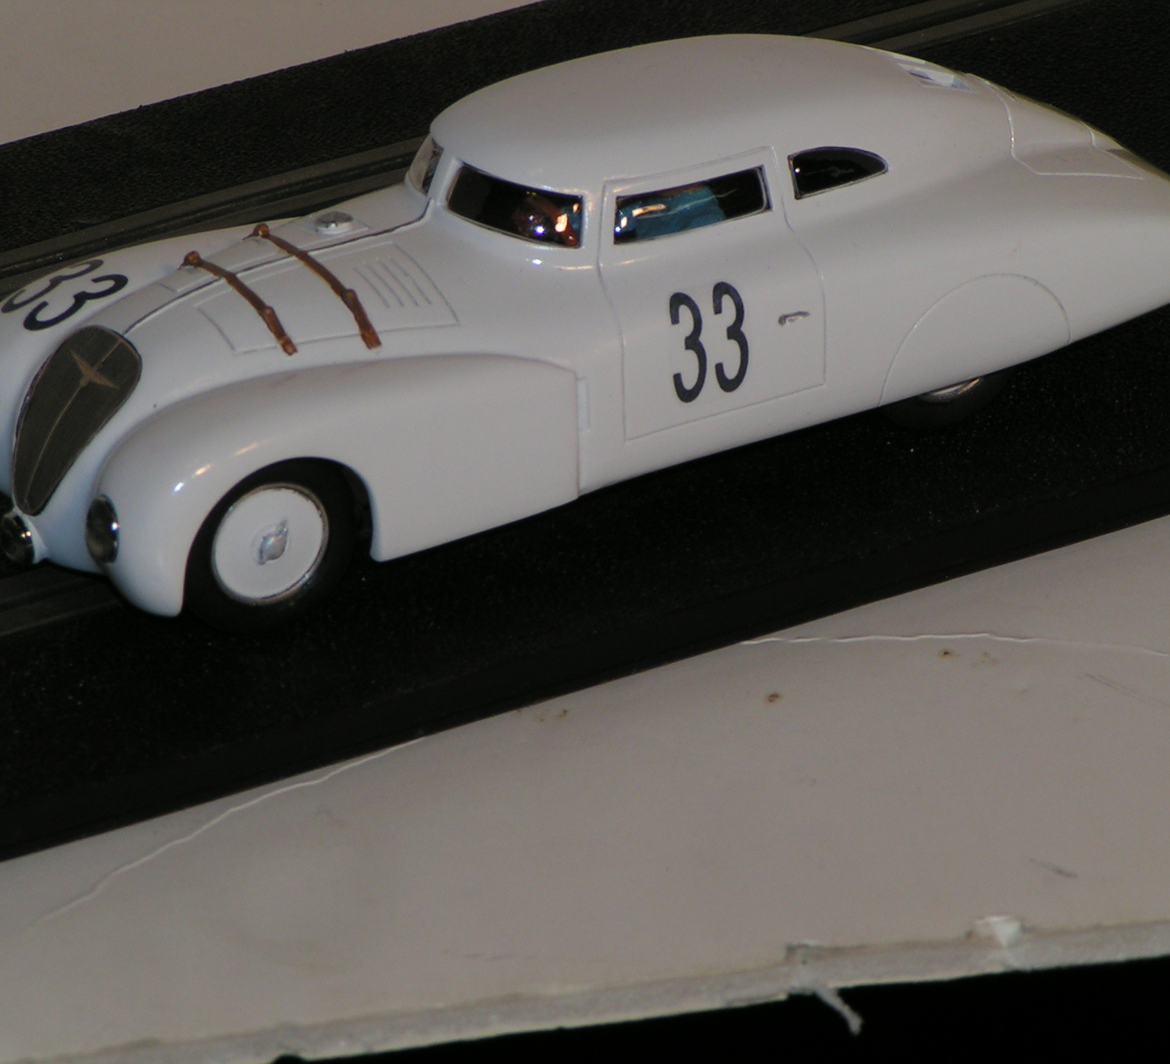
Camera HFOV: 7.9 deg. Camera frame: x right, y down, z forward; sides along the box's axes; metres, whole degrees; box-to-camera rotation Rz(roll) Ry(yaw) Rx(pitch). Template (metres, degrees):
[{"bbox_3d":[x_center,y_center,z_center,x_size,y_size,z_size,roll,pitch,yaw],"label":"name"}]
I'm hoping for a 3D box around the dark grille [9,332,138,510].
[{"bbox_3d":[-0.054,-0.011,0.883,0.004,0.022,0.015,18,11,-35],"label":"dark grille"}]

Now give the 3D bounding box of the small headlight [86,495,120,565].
[{"bbox_3d":[-0.049,0.000,0.867,0.002,0.007,0.007,-11,26,-26],"label":"small headlight"}]

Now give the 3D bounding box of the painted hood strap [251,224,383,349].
[{"bbox_3d":[-0.029,-0.027,0.890,0.002,0.006,0.032,-16,28,-23],"label":"painted hood strap"}]

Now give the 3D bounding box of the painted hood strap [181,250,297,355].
[{"bbox_3d":[-0.037,-0.025,0.887,0.002,0.005,0.028,-16,28,-23],"label":"painted hood strap"}]

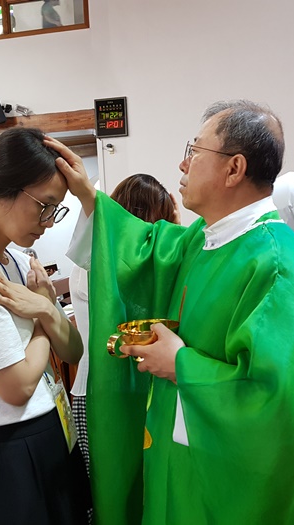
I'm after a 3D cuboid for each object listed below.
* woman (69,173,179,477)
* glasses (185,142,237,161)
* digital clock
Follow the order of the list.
[{"bbox_3d":[-0.081,0.457,1.980,0.370,1.550,0.430,-5,6,-18],"label":"woman"},{"bbox_3d":[0.157,-0.232,1.180,0.138,0.045,0.140,14,6,1],"label":"glasses"},{"bbox_3d":[-0.483,-1.968,7.150,0.425,0.520,0.060,-2,6,12],"label":"digital clock"}]

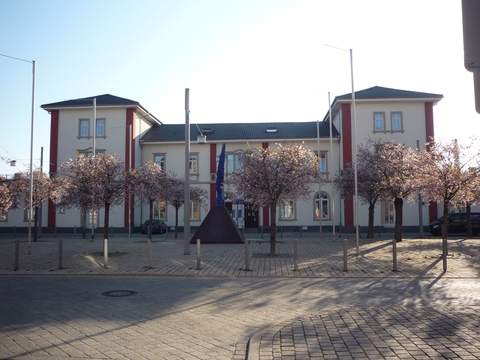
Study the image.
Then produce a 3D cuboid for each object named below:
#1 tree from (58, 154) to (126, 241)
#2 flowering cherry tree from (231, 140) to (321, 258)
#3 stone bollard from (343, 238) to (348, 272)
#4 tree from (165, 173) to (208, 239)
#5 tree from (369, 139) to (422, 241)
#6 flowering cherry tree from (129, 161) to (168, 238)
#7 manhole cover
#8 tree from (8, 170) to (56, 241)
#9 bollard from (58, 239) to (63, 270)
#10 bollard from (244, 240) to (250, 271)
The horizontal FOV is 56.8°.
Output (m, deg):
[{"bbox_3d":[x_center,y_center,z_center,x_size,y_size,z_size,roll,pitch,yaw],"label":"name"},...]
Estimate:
[{"bbox_3d":[-5.997,0.999,18.145,2.850,4.057,3.000,-1,-4,4],"label":"tree"},{"bbox_3d":[1.346,0.763,17.659,3.650,4.473,3.500,-1,-4,4],"label":"flowering cherry tree"},{"bbox_3d":[3.196,2.280,13.463,0.120,0.932,0.120,-1,-4,4],"label":"stone bollard"},{"bbox_3d":[-3.776,1.813,31.358,3.150,4.668,3.100,-1,-4,4],"label":"tree"},{"bbox_3d":[8.284,0.606,23.803,3.100,5.401,3.100,-1,-4,4],"label":"tree"},{"bbox_3d":[-5.060,1.159,24.759,2.500,4.469,2.600,-1,-4,4],"label":"flowering cherry tree"},{"bbox_3d":[-2.670,2.514,9.749,0.790,0.050,0.790,-1,-4,4],"label":"manhole cover"},{"bbox_3d":[-11.689,1.419,25.234,2.950,4.128,2.900,-1,-4,4],"label":"tree"},{"bbox_3d":[-5.701,2.378,14.133,0.120,0.922,0.120,-1,-4,4],"label":"bollard"},{"bbox_3d":[0.234,2.307,13.693,0.120,0.936,0.120,-1,-4,4],"label":"bollard"}]

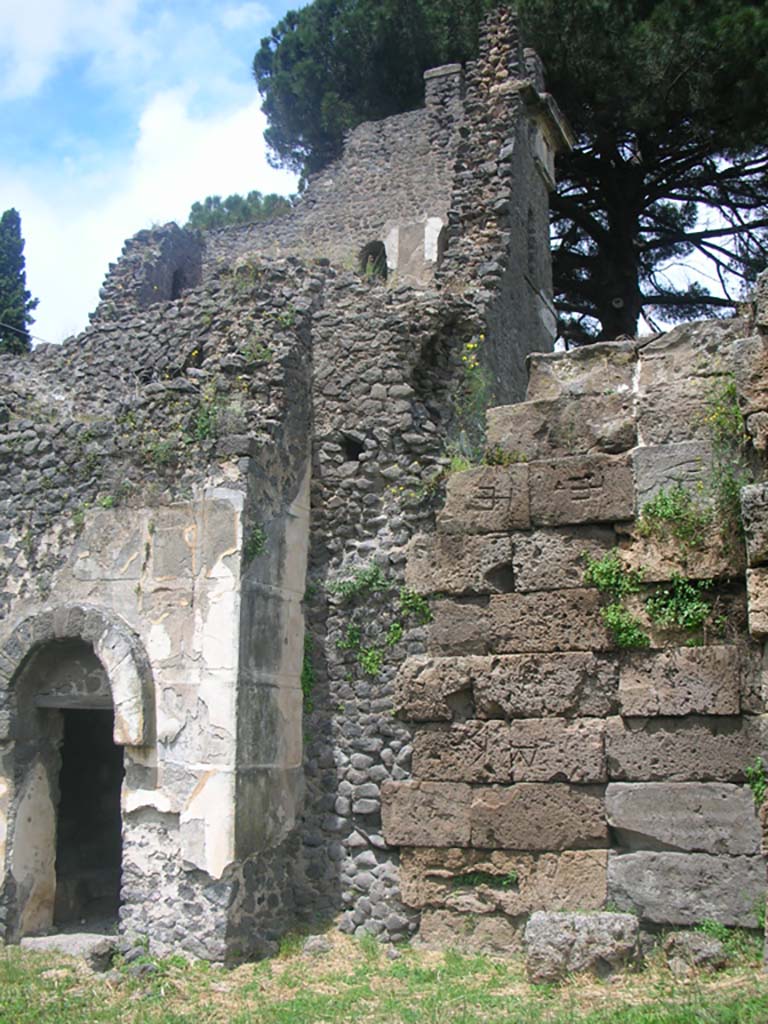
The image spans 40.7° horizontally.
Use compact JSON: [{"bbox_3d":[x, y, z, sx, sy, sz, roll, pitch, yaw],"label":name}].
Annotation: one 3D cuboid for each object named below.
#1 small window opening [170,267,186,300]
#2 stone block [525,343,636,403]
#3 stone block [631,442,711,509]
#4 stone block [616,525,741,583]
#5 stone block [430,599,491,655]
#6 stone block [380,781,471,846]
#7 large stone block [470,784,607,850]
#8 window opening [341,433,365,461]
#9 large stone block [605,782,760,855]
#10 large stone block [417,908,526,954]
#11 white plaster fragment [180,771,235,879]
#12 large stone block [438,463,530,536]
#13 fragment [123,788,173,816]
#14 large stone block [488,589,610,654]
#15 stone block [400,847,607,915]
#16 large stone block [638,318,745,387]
[{"bbox_3d":[-3.334,-3.708,16.800,0.300,0.620,0.420,-5,-15,19],"label":"small window opening"},{"bbox_3d":[2.023,-1.287,10.304,1.070,0.567,0.550,-5,-15,20],"label":"stone block"},{"bbox_3d":[2.756,-0.254,9.762,0.694,0.665,0.550,-5,-15,20],"label":"stone block"},{"bbox_3d":[2.653,0.416,9.263,1.048,0.523,0.500,-5,-15,18],"label":"stone block"},{"bbox_3d":[0.813,1.158,10.151,0.627,0.556,0.550,-5,-15,20],"label":"stone block"},{"bbox_3d":[0.397,2.449,8.452,0.730,0.498,0.450,-4,-13,16],"label":"stone block"},{"bbox_3d":[1.256,2.397,8.207,1.051,0.490,0.450,-4,-13,16],"label":"large stone block"},{"bbox_3d":[-0.276,-0.618,10.507,0.257,0.316,0.250,-5,-15,18],"label":"window opening"},{"bbox_3d":[2.642,2.669,9.068,1.278,0.581,0.550,-5,-15,20],"label":"large stone block"},{"bbox_3d":[0.827,3.655,9.078,0.931,0.376,0.500,-5,-15,18],"label":"large stone block"},{"bbox_3d":[-1.380,2.470,8.189,0.485,0.818,0.050,-5,-13,18],"label":"white plaster fragment"},{"bbox_3d":[0.897,-0.059,8.843,0.751,0.535,0.450,-4,-13,16],"label":"large stone block"},{"bbox_3d":[-1.887,2.345,8.391,0.461,0.187,0.050,-5,-13,18],"label":"fragment"},{"bbox_3d":[1.554,1.041,9.485,1.083,0.565,0.500,-5,-15,18],"label":"large stone block"},{"bbox_3d":[1.102,3.213,9.094,1.796,0.519,0.500,-5,-15,18],"label":"stone block"},{"bbox_3d":[2.982,-1.415,9.968,0.960,0.638,0.550,-5,-15,20],"label":"large stone block"}]

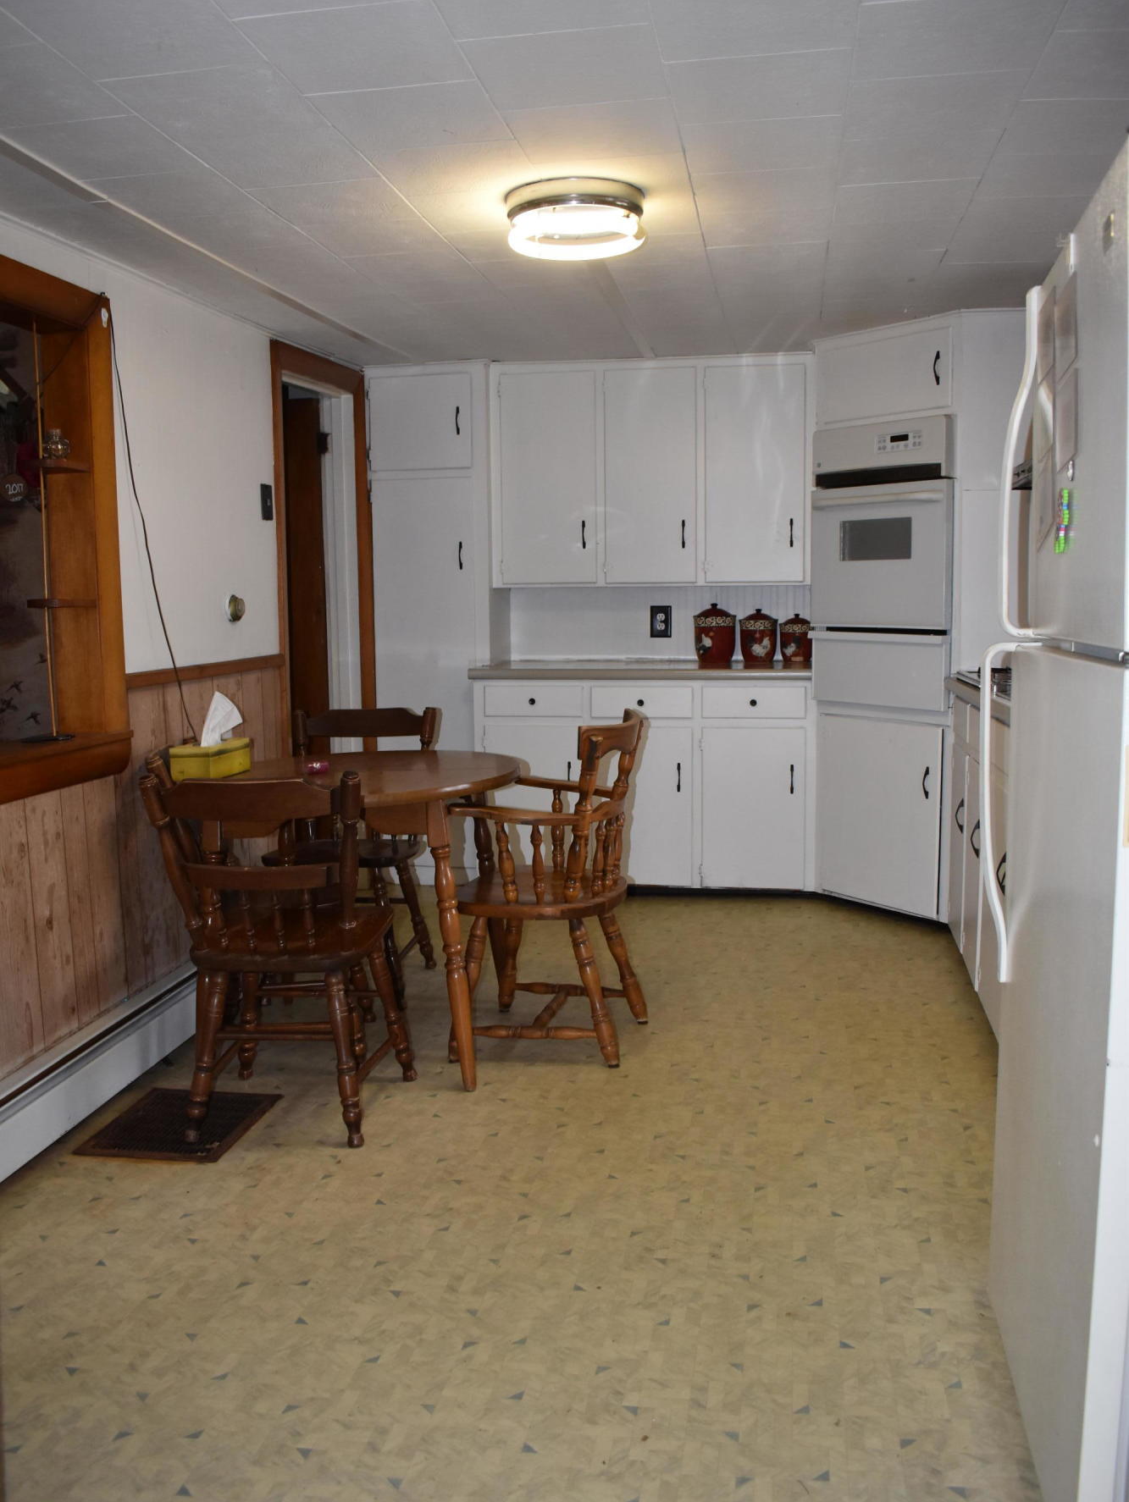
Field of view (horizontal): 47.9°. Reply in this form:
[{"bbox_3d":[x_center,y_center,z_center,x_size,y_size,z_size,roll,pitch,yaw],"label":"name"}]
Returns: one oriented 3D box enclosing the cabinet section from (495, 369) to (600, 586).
[{"bbox_3d":[-0.042,-1.087,5.147,0.395,0.824,0.300,1,7,10],"label":"cabinet section"}]

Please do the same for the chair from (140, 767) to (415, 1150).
[{"bbox_3d":[-0.627,0.433,2.948,0.490,0.855,0.520,0,8,7],"label":"chair"}]

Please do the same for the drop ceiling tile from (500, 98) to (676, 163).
[{"bbox_3d":[0.060,-1.185,2.419,0.307,0.015,0.304,0,7,10],"label":"drop ceiling tile"}]

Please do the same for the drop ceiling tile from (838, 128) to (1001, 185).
[{"bbox_3d":[0.709,-1.216,2.595,0.292,0.020,0.307,1,8,10],"label":"drop ceiling tile"}]

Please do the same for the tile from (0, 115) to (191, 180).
[{"bbox_3d":[-0.888,-1.179,2.466,0.313,0.020,0.303,0,7,10],"label":"tile"}]

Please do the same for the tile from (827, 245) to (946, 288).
[{"bbox_3d":[0.885,-1.356,3.535,0.313,0.020,0.303,0,7,10],"label":"tile"}]

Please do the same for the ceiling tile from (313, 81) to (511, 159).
[{"bbox_3d":[-0.272,-1.170,2.332,0.312,0.020,0.307,1,8,10],"label":"ceiling tile"}]

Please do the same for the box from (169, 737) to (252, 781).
[{"bbox_3d":[-0.904,0.023,3.261,0.112,0.080,0.218,1,8,14],"label":"box"}]

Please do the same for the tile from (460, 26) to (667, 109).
[{"bbox_3d":[0.009,-1.147,2.125,0.307,0.015,0.304,0,7,10],"label":"tile"}]

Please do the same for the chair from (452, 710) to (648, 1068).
[{"bbox_3d":[-0.043,0.341,3.302,0.480,0.865,0.570,1,7,13],"label":"chair"}]

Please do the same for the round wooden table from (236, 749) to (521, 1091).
[{"bbox_3d":[-0.539,0.416,3.337,0.875,0.730,0.875,-1,7,0],"label":"round wooden table"}]

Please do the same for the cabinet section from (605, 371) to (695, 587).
[{"bbox_3d":[0.360,-1.085,5.077,0.355,0.823,0.300,1,7,10],"label":"cabinet section"}]

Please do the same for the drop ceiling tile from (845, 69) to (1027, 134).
[{"bbox_3d":[0.679,-1.202,2.351,0.313,0.020,0.303,0,7,10],"label":"drop ceiling tile"}]

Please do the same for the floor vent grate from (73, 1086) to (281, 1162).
[{"bbox_3d":[-0.860,0.837,2.869,0.329,0.015,0.362,1,7,10],"label":"floor vent grate"}]

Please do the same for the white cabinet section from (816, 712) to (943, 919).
[{"bbox_3d":[1.275,0.209,4.655,0.450,0.690,0.590,-6,9,-35],"label":"white cabinet section"}]

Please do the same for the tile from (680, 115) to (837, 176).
[{"bbox_3d":[0.395,-1.219,2.542,0.313,0.020,0.303,0,7,10],"label":"tile"}]

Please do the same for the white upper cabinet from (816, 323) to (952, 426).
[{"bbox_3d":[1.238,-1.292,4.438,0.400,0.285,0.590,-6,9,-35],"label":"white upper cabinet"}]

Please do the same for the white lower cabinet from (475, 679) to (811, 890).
[{"bbox_3d":[0.334,0.104,5.068,1.279,0.813,0.580,1,7,10],"label":"white lower cabinet"}]

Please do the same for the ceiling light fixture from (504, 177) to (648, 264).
[{"bbox_3d":[0.027,-1.182,2.845,0.314,0.100,0.314,-1,7,0],"label":"ceiling light fixture"}]

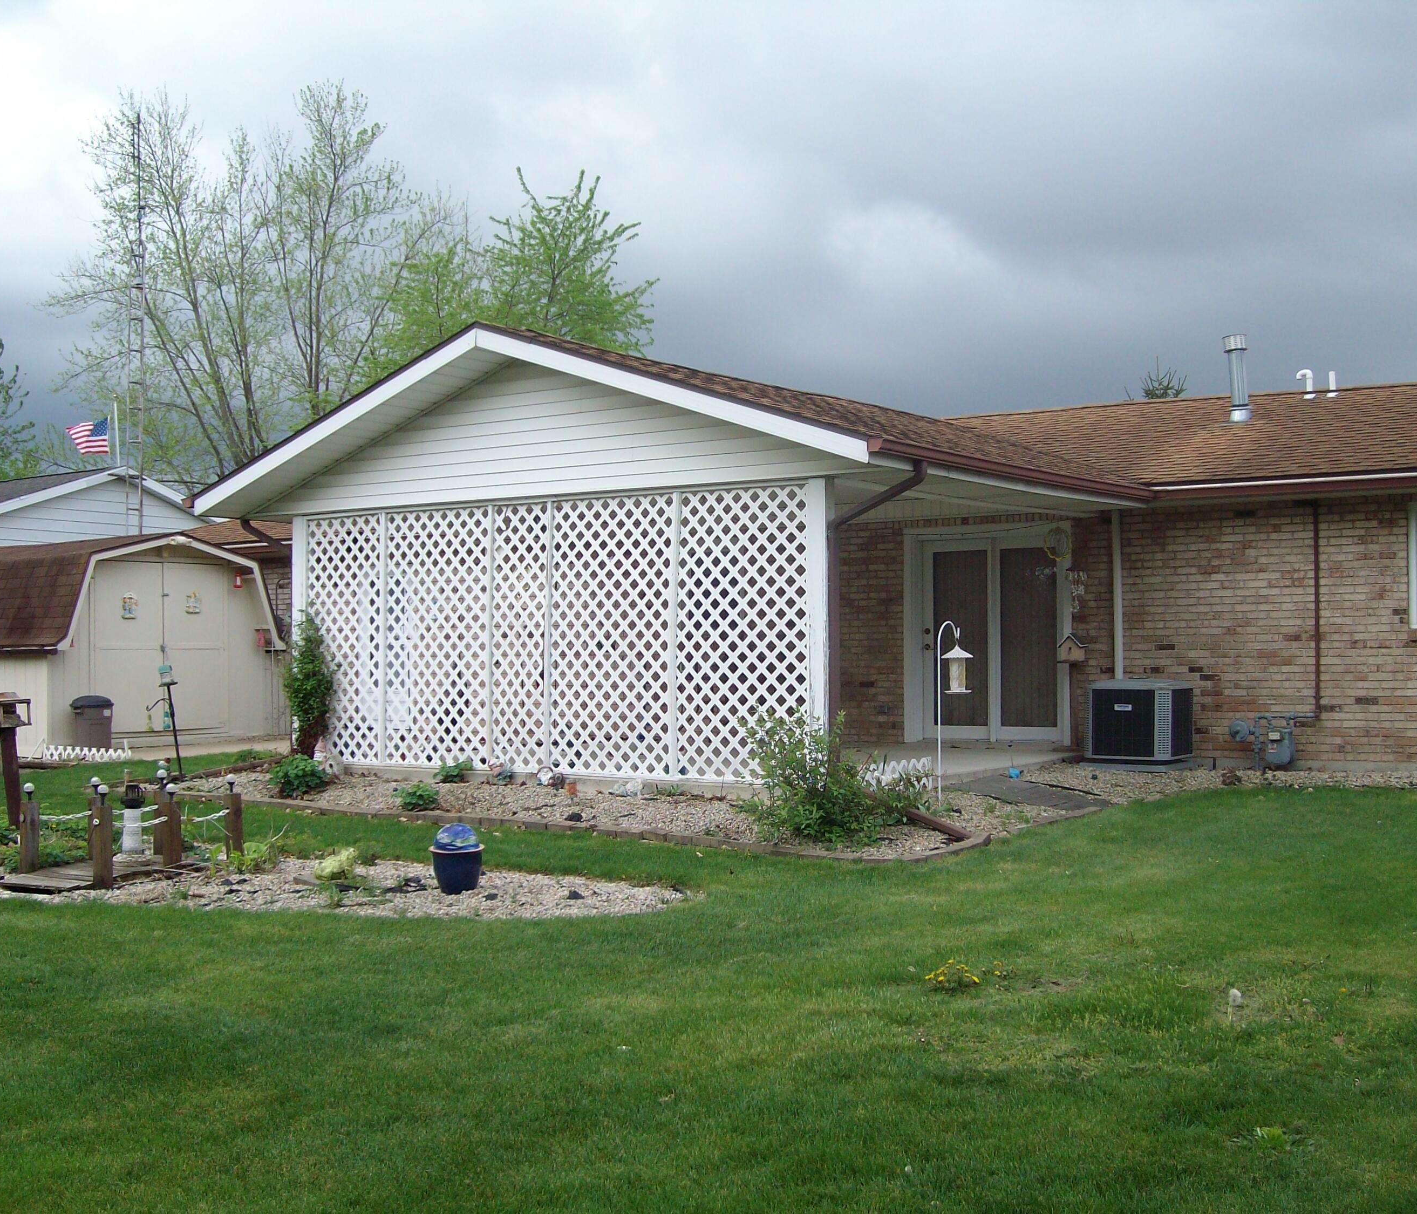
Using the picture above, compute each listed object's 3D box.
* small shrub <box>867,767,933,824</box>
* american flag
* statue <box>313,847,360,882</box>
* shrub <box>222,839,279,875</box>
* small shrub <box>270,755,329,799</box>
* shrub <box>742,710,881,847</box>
[{"bbox_3d":[1.225,1.205,10.500,0.410,0.360,0.400,0,-1,0],"label":"small shrub"},{"bbox_3d":[-15.918,-4.381,42.000,1.200,1.000,0.250,0,-1,0],"label":"american flag"},{"bbox_3d":[-2.113,1.462,9.300,0.265,0.200,0.170,0,-1,6],"label":"statue"},{"bbox_3d":[-2.713,1.480,9.700,0.320,0.200,0.300,0,-1,0],"label":"shrub"},{"bbox_3d":[-3.087,1.274,12.350,0.440,0.320,0.420,0,-1,0],"label":"small shrub"},{"bbox_3d":[0.623,1.014,9.900,0.840,0.790,0.800,0,-1,0],"label":"shrub"}]

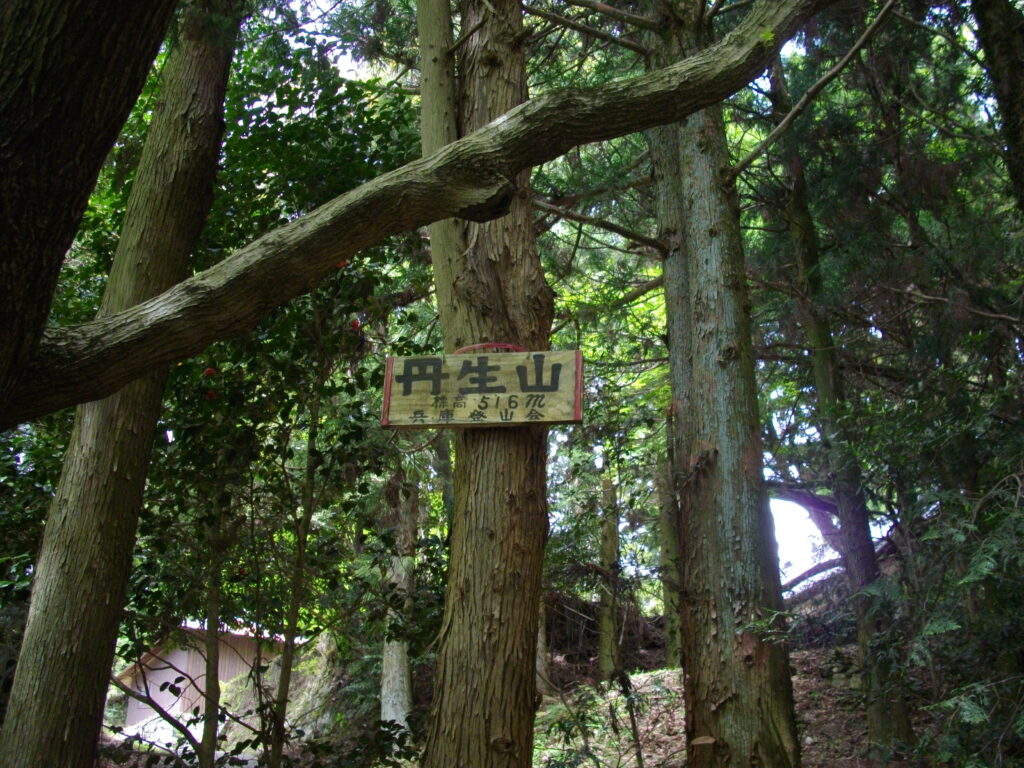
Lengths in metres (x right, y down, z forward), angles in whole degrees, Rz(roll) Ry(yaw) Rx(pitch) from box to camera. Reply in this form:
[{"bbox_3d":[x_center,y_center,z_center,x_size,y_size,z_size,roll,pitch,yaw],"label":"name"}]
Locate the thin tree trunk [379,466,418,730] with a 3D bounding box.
[{"bbox_3d":[-0.952,1.779,9.318,0.265,2.236,0.265,2,-21,-5],"label":"thin tree trunk"}]

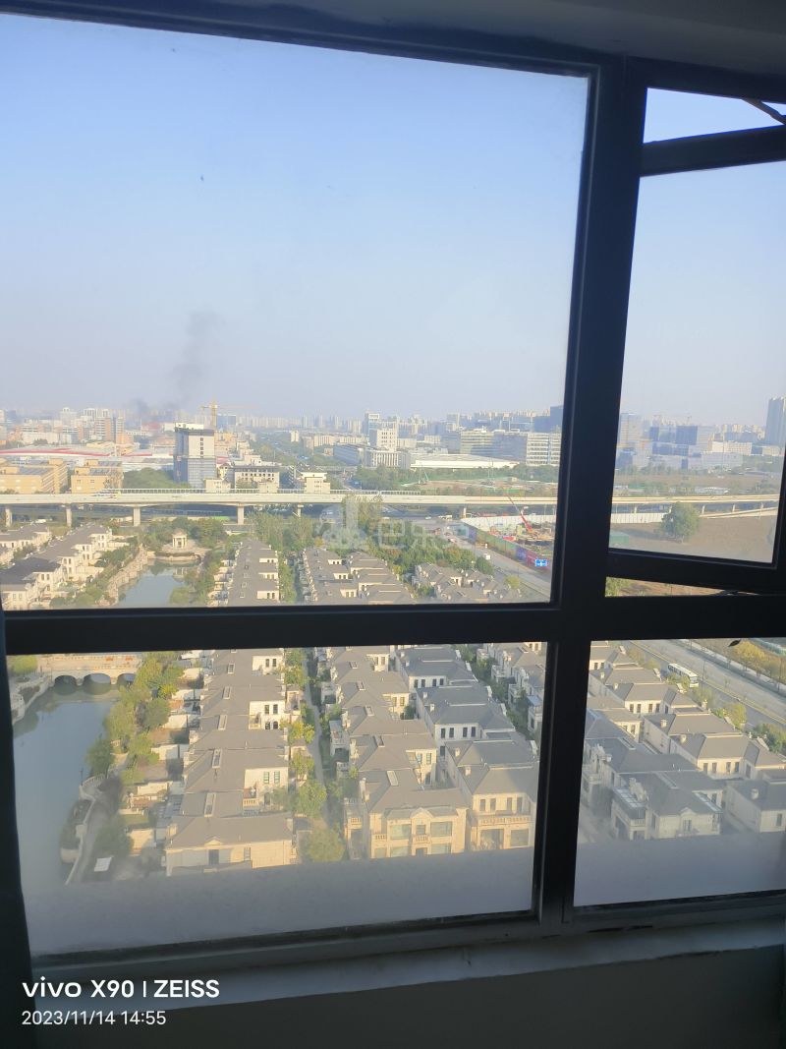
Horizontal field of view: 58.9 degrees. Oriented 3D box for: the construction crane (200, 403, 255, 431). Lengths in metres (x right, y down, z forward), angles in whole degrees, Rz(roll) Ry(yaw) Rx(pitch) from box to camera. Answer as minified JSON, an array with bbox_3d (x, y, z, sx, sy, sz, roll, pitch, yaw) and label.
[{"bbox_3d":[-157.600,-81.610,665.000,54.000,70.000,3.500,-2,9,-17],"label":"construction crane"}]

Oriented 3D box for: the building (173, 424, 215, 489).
[{"bbox_3d":[-168.270,-57.200,592.000,23.000,53.000,33.000,-6,10,-36],"label":"building"}]

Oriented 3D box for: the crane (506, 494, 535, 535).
[{"bbox_3d":[66.130,-4.950,362.000,14.200,21.300,4.000,1,8,0],"label":"crane"}]

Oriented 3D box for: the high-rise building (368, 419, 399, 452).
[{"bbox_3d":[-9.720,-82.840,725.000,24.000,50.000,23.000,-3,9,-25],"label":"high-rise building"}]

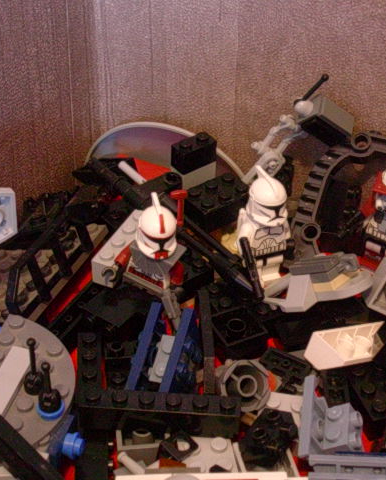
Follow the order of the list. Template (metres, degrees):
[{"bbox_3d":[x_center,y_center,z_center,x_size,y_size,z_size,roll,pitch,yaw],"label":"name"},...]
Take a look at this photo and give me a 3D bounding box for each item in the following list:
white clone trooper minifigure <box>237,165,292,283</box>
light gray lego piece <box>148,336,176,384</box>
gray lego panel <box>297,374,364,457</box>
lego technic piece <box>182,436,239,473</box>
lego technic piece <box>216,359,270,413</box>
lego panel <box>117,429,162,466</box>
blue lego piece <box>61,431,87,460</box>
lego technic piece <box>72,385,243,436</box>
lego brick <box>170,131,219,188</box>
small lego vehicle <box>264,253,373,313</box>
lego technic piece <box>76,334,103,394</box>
[{"bbox_3d":[0.024,-0.004,0.371,0.024,0.044,0.013,-17,37,-23],"label":"white clone trooper minifigure"},{"bbox_3d":[-0.009,0.037,0.337,0.008,0.006,0.016,8,72,24],"label":"light gray lego piece"},{"bbox_3d":[0.043,0.056,0.347,0.019,0.012,0.027,-3,37,-4],"label":"gray lego panel"},{"bbox_3d":[0.004,0.066,0.327,0.016,0.005,0.016,-4,42,-6],"label":"lego technic piece"},{"bbox_3d":[0.014,0.045,0.340,0.016,0.016,0.010,-9,1,-26],"label":"lego technic piece"},{"bbox_3d":[-0.016,0.062,0.340,0.016,0.011,0.016,-4,34,-7],"label":"lego panel"},{"bbox_3d":[-0.035,0.061,0.328,0.005,0.008,0.008,6,55,15],"label":"blue lego piece"},{"bbox_3d":[-0.010,0.051,0.333,0.048,0.011,0.008,4,40,-1],"label":"lego technic piece"},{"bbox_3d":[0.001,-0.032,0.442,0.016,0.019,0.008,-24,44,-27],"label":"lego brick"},{"bbox_3d":[0.043,0.013,0.377,0.038,0.015,0.018,-4,38,-6],"label":"small lego vehicle"},{"bbox_3d":[-0.032,0.040,0.347,0.008,0.011,0.024,-1,40,-5],"label":"lego technic piece"}]

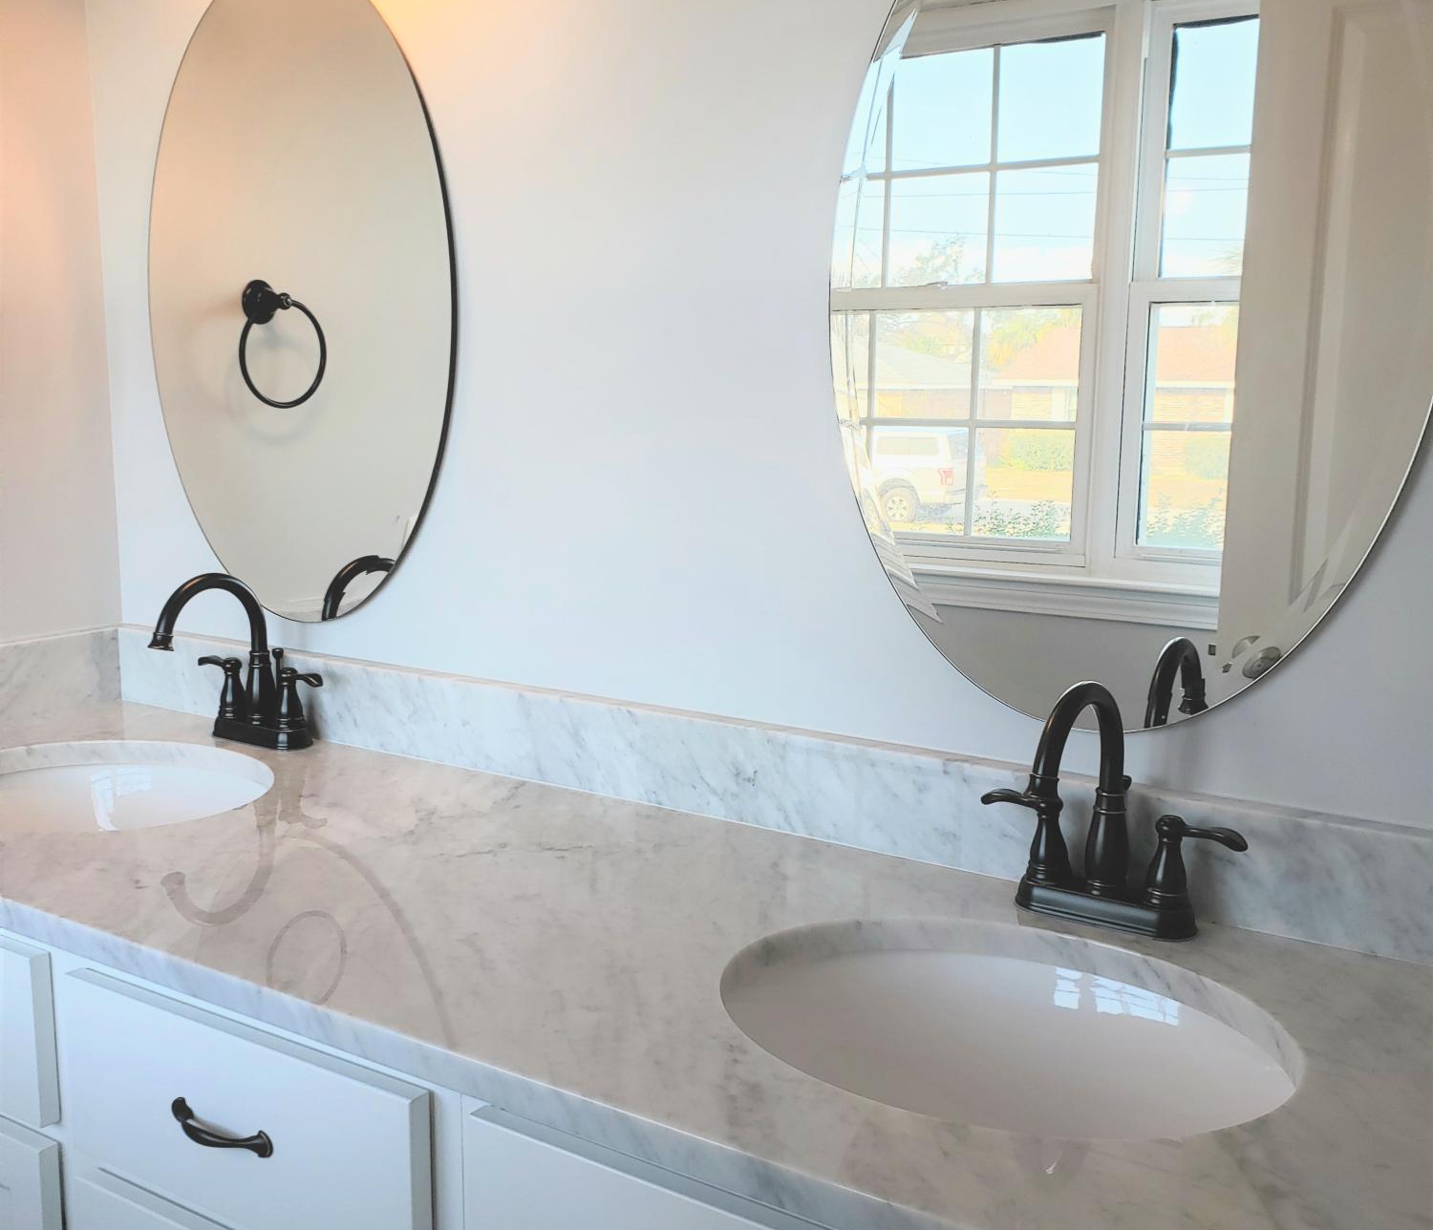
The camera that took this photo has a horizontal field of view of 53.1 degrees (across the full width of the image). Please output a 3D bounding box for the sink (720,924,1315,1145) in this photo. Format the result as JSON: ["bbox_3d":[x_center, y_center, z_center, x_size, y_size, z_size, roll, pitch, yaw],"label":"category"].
[{"bbox_3d":[0.201,0.386,1.063,0.445,0.165,0.365,6,11,32],"label":"sink"}]

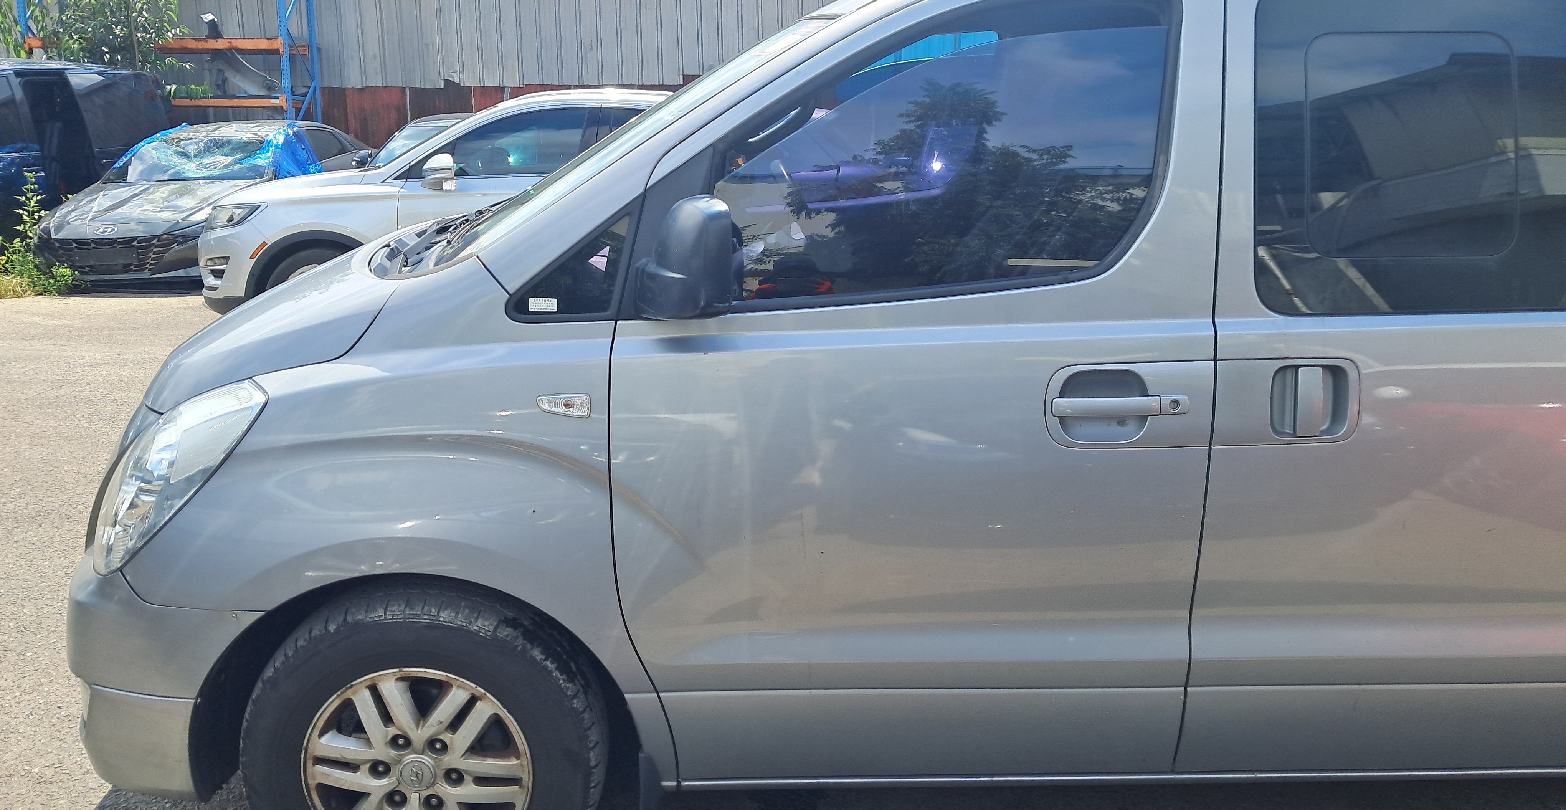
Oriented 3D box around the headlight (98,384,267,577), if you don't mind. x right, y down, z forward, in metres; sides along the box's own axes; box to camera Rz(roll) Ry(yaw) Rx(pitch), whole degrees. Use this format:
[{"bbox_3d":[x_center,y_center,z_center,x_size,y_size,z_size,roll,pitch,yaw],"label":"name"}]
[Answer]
[{"bbox_3d":[-1.169,0.137,2.387,0.500,0.430,0.370,-2,14,-6],"label":"headlight"}]

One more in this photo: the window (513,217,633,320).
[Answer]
[{"bbox_3d":[-0.373,-0.239,2.130,0.210,0.185,0.050,0,4,5],"label":"window"}]

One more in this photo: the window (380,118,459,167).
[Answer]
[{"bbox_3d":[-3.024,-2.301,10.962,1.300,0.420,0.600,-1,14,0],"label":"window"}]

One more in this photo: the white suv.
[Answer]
[{"bbox_3d":[-1.647,-1.338,8.464,4.552,1.655,1.950,-4,14,-12],"label":"white suv"}]

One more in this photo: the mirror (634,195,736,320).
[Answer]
[{"bbox_3d":[-0.165,-0.247,1.969,0.150,0.200,0.240,-1,14,0],"label":"mirror"}]

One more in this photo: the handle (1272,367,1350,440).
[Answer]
[{"bbox_3d":[0.924,-0.006,2.151,0.132,0.130,0.050,-1,14,0],"label":"handle"}]

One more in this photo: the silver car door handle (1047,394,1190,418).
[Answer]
[{"bbox_3d":[0.586,0.002,2.126,0.238,0.042,0.045,-1,14,0],"label":"silver car door handle"}]

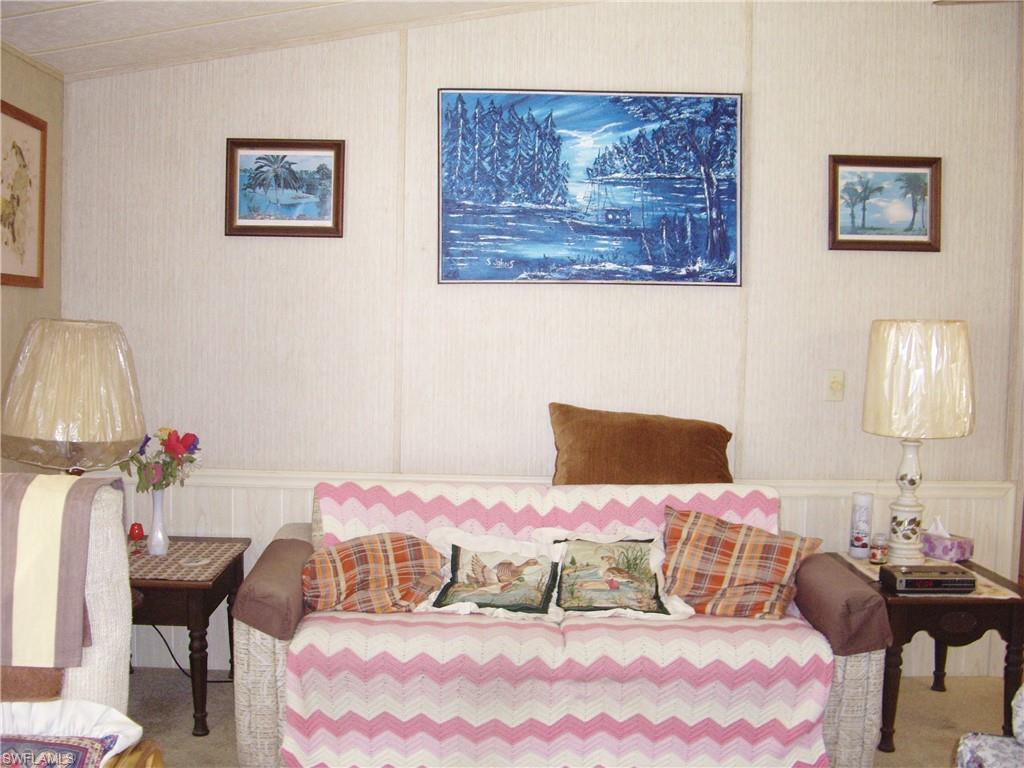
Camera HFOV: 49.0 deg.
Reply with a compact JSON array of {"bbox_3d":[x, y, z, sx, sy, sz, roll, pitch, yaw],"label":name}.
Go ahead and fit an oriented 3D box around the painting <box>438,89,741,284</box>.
[{"bbox_3d":[0.275,-0.690,3.962,1.062,0.683,0.030,1,3,-1],"label":"painting"}]

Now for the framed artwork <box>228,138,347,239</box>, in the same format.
[{"bbox_3d":[-0.797,-0.689,3.946,0.413,0.344,0.025,1,3,-1],"label":"framed artwork"}]

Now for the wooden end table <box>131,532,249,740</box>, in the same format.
[{"bbox_3d":[-1.136,0.800,3.679,0.450,0.475,0.660,1,3,-4],"label":"wooden end table"}]

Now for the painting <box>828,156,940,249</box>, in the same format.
[{"bbox_3d":[1.322,-0.638,3.981,0.400,0.336,0.025,1,3,-1],"label":"painting"}]

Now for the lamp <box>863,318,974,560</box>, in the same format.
[{"bbox_3d":[1.377,0.195,3.817,0.375,0.815,0.375,1,3,-1],"label":"lamp"}]

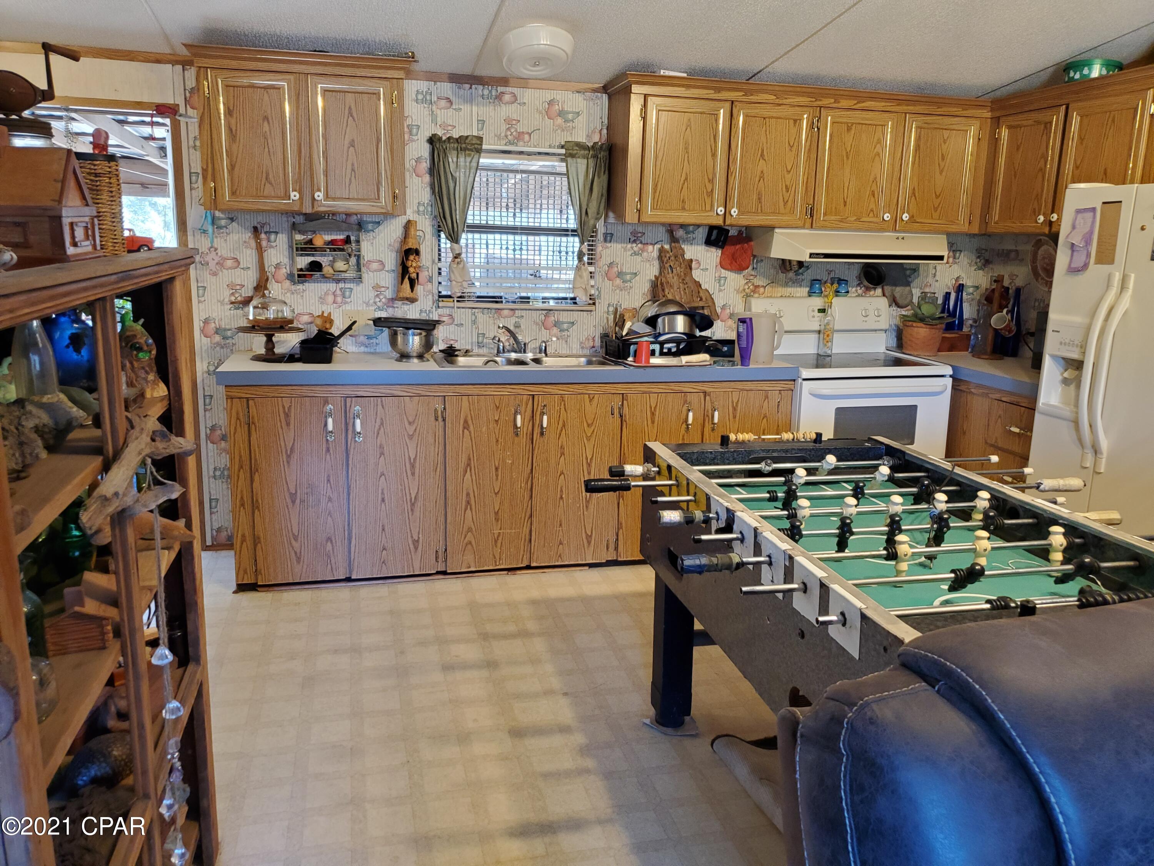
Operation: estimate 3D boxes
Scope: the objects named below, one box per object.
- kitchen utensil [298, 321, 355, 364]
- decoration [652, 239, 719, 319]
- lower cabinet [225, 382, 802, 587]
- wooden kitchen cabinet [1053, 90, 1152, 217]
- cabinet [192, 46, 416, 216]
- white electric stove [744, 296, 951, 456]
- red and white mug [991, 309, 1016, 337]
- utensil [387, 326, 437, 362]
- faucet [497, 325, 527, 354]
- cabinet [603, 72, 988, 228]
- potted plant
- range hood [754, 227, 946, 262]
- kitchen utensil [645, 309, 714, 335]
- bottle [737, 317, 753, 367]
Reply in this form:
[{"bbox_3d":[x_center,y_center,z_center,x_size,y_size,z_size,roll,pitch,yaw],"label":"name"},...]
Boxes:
[{"bbox_3d":[-1.049,-0.393,3.676,0.230,0.170,0.230,-2,12,-13],"label":"kitchen utensil"},{"bbox_3d":[0.527,-0.761,4.202,0.375,0.420,0.090,-2,12,-13],"label":"decoration"},{"bbox_3d":[-0.264,0.147,3.962,2.400,0.850,0.555,-2,12,-13],"label":"lower cabinet"},{"bbox_3d":[2.259,-1.092,3.554,0.343,0.549,0.402,-2,13,-14],"label":"wooden kitchen cabinet"},{"bbox_3d":[-1.101,-1.195,3.540,0.824,0.588,0.363,-2,13,-14],"label":"cabinet"},{"bbox_3d":[1.260,-0.049,4.232,0.772,1.165,0.666,-2,13,-14],"label":"white electric stove"},{"bbox_3d":[2.083,-0.534,4.230,0.100,0.115,0.088,27,6,-27],"label":"red and white mug"},{"bbox_3d":[-0.707,-0.384,3.717,0.216,0.145,0.216,-2,13,-14],"label":"utensil"},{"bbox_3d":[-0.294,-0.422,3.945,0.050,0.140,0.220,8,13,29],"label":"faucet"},{"bbox_3d":[1.034,-1.271,4.059,1.815,0.614,0.385,-2,12,-13],"label":"cabinet"},{"bbox_3d":[1.778,-0.532,4.414,0.284,0.266,0.274,-2,13,-14],"label":"potted plant"},{"bbox_3d":[1.347,-0.904,4.196,0.921,0.131,0.426,-2,13,-14],"label":"range hood"},{"bbox_3d":[0.472,-0.505,3.991,0.310,0.120,0.280,-2,12,-13],"label":"kitchen utensil"},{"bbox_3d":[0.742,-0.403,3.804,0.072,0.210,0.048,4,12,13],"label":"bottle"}]

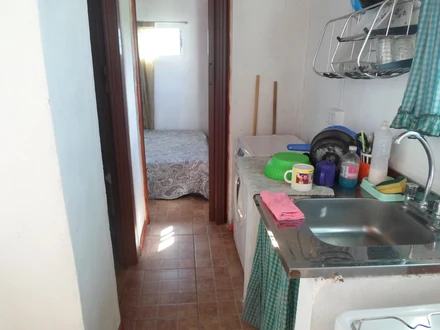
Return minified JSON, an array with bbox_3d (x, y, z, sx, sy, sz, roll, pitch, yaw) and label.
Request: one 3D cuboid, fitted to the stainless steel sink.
[{"bbox_3d":[0.455,0.243,1.042,0.375,0.160,0.320,-1,18,-5],"label":"stainless steel sink"}]

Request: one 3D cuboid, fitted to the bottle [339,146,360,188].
[{"bbox_3d":[0.520,0.007,1.264,0.085,0.159,0.085,-1,18,-5],"label":"bottle"}]

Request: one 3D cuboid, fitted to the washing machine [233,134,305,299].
[{"bbox_3d":[0.379,0.269,2.305,0.484,0.841,0.625,-1,18,-5],"label":"washing machine"}]

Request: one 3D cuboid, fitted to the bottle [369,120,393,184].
[{"bbox_3d":[0.654,-0.051,1.275,0.073,0.252,0.073,-1,18,-5],"label":"bottle"}]

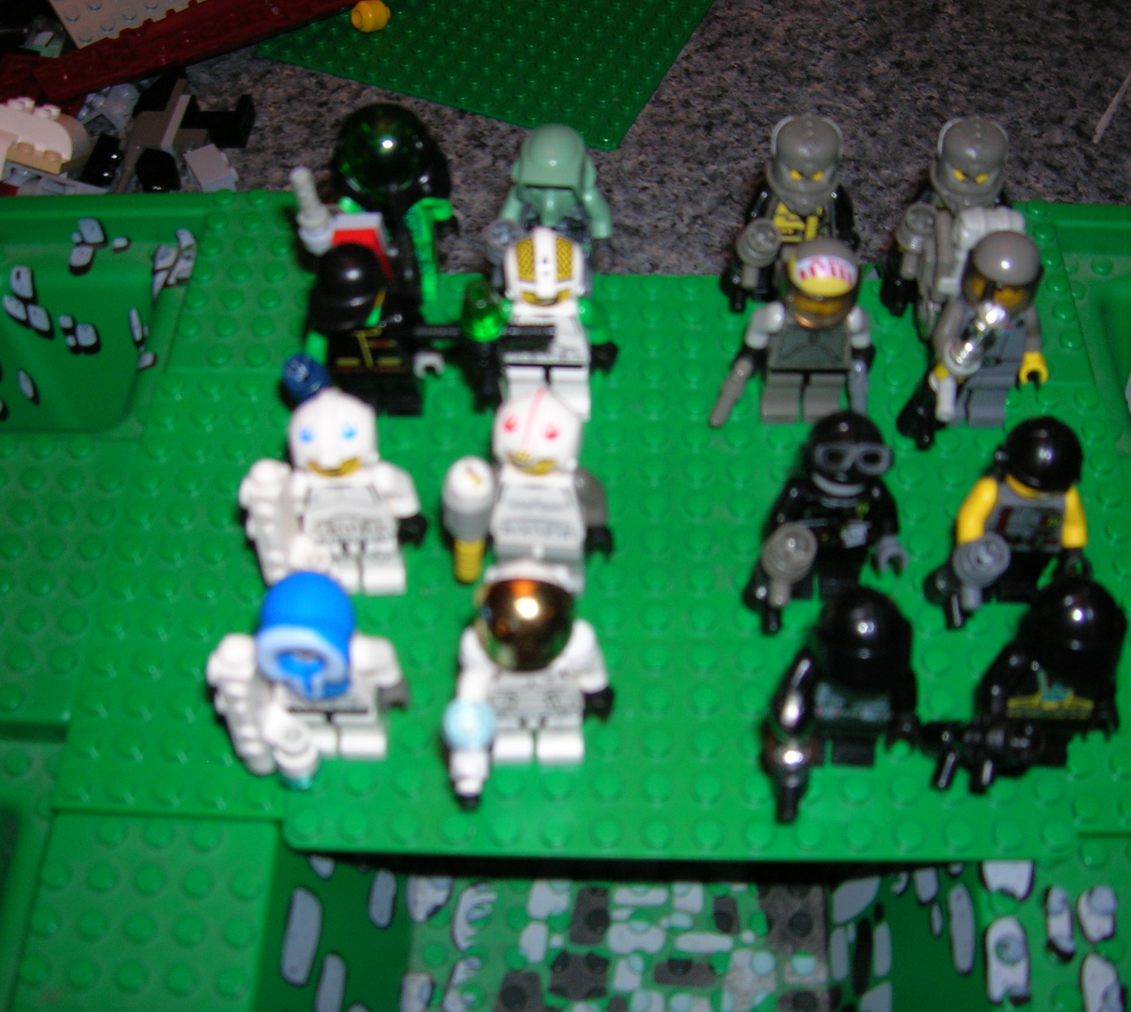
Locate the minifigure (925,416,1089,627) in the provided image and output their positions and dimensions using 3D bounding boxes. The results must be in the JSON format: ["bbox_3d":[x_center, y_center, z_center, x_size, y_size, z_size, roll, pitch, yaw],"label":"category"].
[{"bbox_3d":[0.073,0.005,0.215,0.028,0.043,0.022,0,55,3],"label":"minifigure"}]

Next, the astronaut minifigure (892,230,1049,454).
[{"bbox_3d":[0.074,-0.027,0.237,0.029,0.043,0.023,0,55,3],"label":"astronaut minifigure"}]

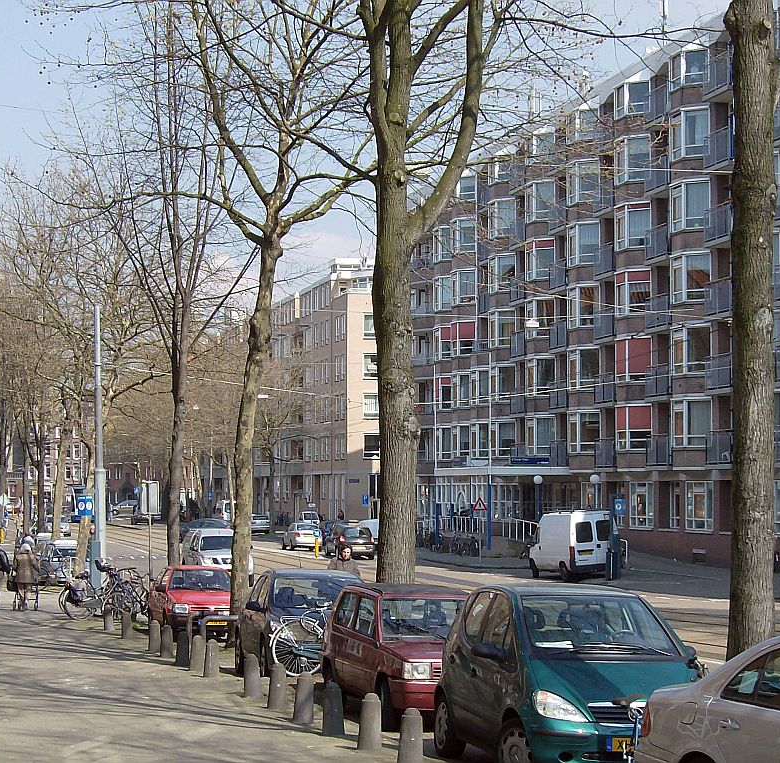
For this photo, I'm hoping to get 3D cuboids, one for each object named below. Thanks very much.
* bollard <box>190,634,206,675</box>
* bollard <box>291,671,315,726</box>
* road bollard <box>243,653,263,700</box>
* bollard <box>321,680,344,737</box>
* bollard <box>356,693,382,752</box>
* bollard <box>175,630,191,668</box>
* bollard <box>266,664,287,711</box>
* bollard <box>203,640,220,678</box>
[{"bbox_3d":[-2.721,3.839,29.213,0.210,0.500,0.210,1,-3,-13],"label":"bollard"},{"bbox_3d":[-0.876,3.220,21.013,0.210,0.500,0.210,1,-3,-13],"label":"bollard"},{"bbox_3d":[-1.615,3.470,24.314,0.210,0.516,0.210,1,-3,-14],"label":"road bollard"},{"bbox_3d":[-0.547,3.144,19.869,0.210,0.518,0.210,1,-3,-14],"label":"bollard"},{"bbox_3d":[-0.178,3.031,18.413,0.210,0.500,0.210,1,-3,-13],"label":"bollard"},{"bbox_3d":[-2.978,3.850,29.681,0.210,0.515,0.210,1,-3,-14],"label":"bollard"},{"bbox_3d":[-1.250,3.381,22.913,0.210,0.500,0.210,1,-3,-13],"label":"bollard"},{"bbox_3d":[-2.377,3.694,27.558,0.210,0.516,0.210,1,-3,-14],"label":"bollard"}]

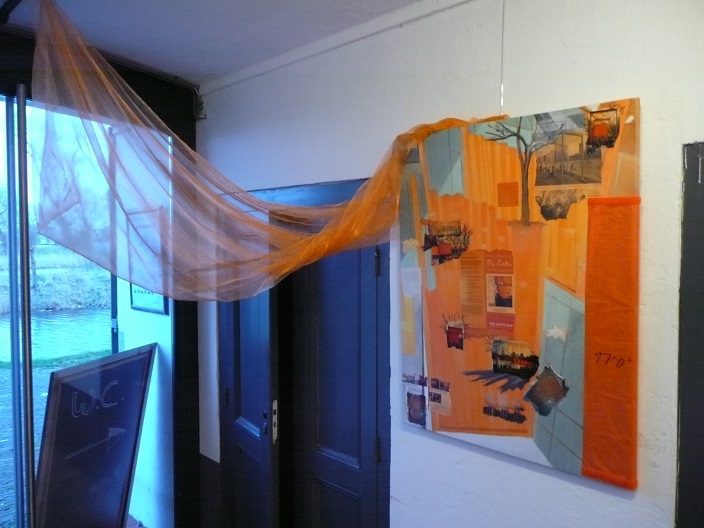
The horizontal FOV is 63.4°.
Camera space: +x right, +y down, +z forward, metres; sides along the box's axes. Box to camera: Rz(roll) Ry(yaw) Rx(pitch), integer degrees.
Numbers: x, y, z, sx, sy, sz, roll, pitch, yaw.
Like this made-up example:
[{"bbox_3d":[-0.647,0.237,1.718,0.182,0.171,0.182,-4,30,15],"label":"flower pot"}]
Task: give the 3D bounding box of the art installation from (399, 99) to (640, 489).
[{"bbox_3d":[0.482,0.075,1.811,0.800,1.040,0.045,2,3,45],"label":"art installation"}]

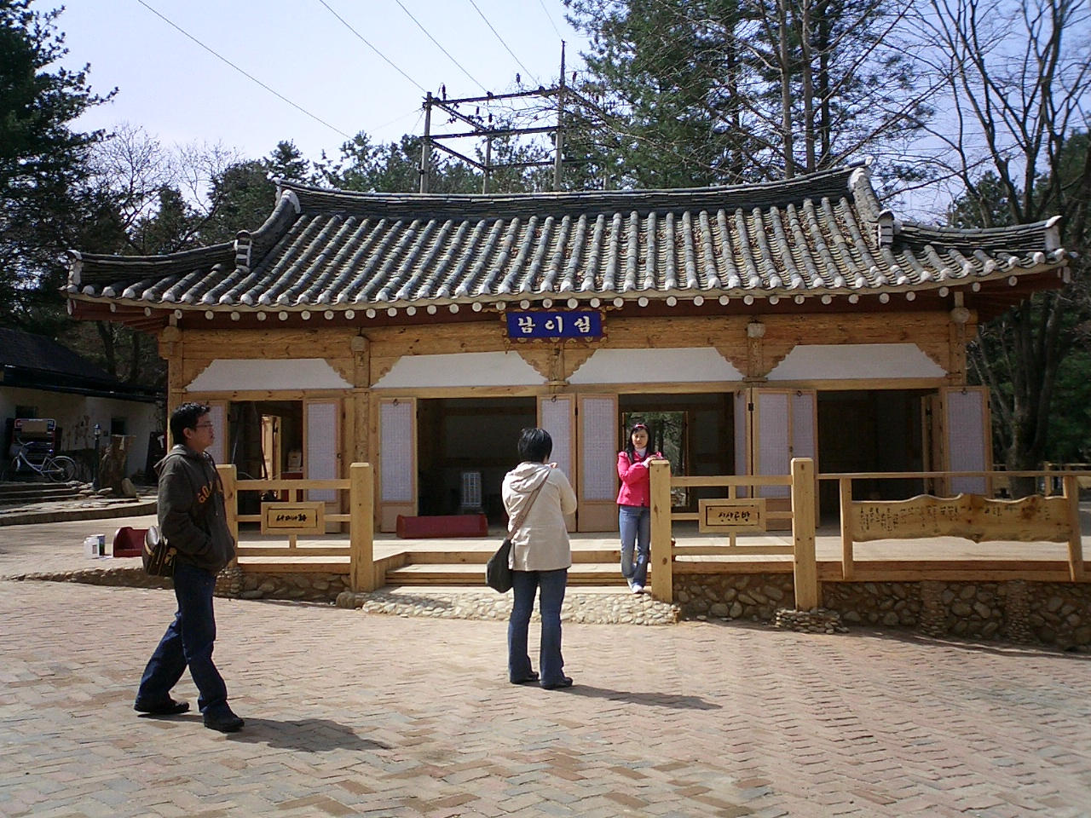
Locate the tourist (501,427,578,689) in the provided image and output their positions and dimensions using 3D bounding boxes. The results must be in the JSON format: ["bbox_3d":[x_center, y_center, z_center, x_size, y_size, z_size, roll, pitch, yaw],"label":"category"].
[{"bbox_3d":[-0.031,0.916,7.244,0.500,1.590,0.420,-2,-3,19],"label":"tourist"}]

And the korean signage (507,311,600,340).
[{"bbox_3d":[0.114,-1.126,15.638,1.330,0.410,0.100,-1,16,6],"label":"korean signage"}]

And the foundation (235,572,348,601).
[{"bbox_3d":[-2.437,1.743,11.488,1.180,0.300,0.350,-1,-2,6],"label":"foundation"}]

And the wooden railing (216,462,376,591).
[{"bbox_3d":[-2.402,1.144,11.337,1.540,1.220,0.200,-1,-2,6],"label":"wooden railing"}]

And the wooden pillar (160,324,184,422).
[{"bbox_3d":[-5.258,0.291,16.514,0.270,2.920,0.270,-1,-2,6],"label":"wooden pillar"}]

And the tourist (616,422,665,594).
[{"bbox_3d":[0.883,0.903,10.740,0.470,1.580,0.360,-1,-2,7],"label":"tourist"}]

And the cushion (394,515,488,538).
[{"bbox_3d":[-1.340,1.496,14.941,1.080,0.300,0.450,0,-2,-12],"label":"cushion"}]

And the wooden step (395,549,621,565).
[{"bbox_3d":[-0.172,1.578,12.301,2.770,0.140,0.400,-1,-2,6],"label":"wooden step"}]

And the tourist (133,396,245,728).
[{"bbox_3d":[-1.926,0.835,6.295,0.580,1.720,0.480,-1,-2,16],"label":"tourist"}]

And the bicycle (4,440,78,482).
[{"bbox_3d":[-11.889,1.236,27.500,1.680,1.020,0.550,0,-2,-16],"label":"bicycle"}]

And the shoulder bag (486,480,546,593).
[{"bbox_3d":[-0.177,0.778,7.215,0.370,0.700,0.280,-2,-3,20],"label":"shoulder bag"}]

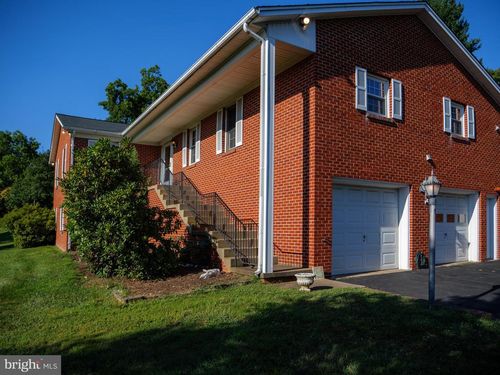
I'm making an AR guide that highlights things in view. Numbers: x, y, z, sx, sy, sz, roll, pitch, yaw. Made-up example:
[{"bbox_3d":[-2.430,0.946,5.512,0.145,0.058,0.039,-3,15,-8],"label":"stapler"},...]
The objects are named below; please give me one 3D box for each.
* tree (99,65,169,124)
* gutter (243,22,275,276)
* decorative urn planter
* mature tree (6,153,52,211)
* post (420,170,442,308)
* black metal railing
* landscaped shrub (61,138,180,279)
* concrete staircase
[{"bbox_3d":[-9.166,-2.665,28.000,6.600,13.200,6.800,2,-4,-33],"label":"tree"},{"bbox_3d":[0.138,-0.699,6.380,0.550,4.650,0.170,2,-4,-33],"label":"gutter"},{"bbox_3d":[0.960,1.644,6.000,0.370,0.335,0.370,0,-3,0],"label":"decorative urn planter"},{"bbox_3d":[-15.900,0.577,25.000,4.000,6.400,4.200,2,-4,-33],"label":"mature tree"},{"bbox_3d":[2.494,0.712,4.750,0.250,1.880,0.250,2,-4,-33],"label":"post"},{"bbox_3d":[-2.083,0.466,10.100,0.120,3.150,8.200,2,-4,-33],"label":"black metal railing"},{"bbox_3d":[-3.100,0.479,8.300,2.500,3.000,2.650,2,-4,-33],"label":"landscaped shrub"},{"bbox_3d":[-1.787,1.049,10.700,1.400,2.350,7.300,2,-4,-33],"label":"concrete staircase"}]

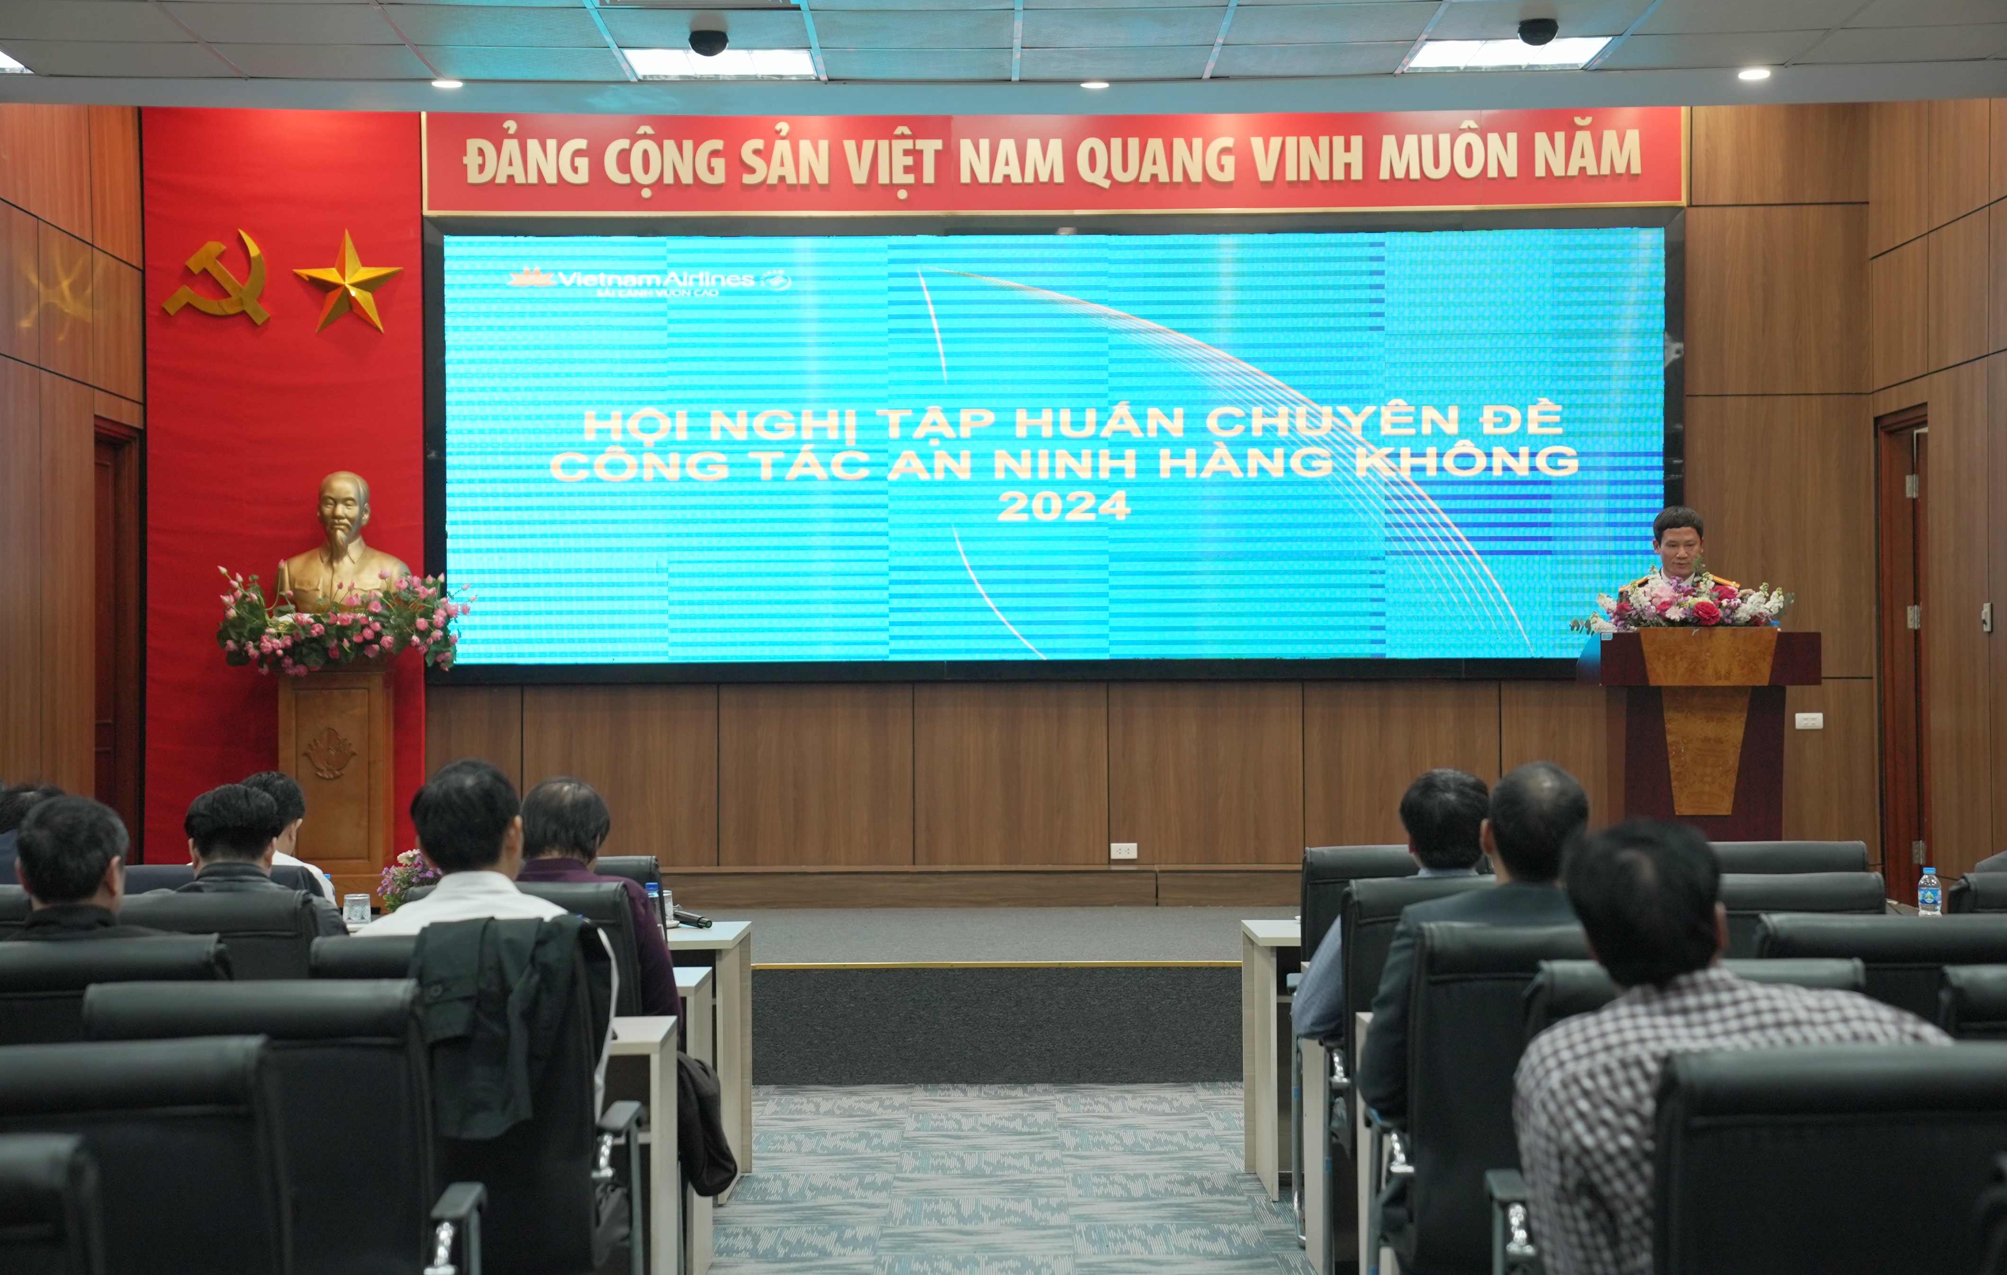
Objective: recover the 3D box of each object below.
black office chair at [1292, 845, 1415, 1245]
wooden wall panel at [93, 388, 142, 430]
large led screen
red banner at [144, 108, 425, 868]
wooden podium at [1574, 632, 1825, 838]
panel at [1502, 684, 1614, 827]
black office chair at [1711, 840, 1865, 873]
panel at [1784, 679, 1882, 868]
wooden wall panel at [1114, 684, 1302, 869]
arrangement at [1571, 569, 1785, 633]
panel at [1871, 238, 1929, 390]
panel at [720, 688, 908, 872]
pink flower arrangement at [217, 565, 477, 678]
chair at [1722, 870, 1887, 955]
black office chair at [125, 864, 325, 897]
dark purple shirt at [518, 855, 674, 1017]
[{"bbox_3d":[1.008,1.053,9.472,0.530,1.030,0.620,0,-1,-3],"label":"black office chair"},{"bbox_3d":[-3.927,-1.008,15.803,0.025,0.115,0.910,0,-1,0],"label":"wooden wall panel"},{"bbox_3d":[0.238,-0.880,16.437,5.596,1.962,0.100,0,-1,0],"label":"large led screen"},{"bbox_3d":[-3.320,-0.619,16.483,1.283,3.622,0.040,0,-1,0],"label":"red banner"},{"bbox_3d":[2.625,0.570,13.486,0.815,1.210,0.550,0,-1,0],"label":"wooden podium"},{"bbox_3d":[2.753,0.632,16.550,0.890,0.858,0.030,0,-1,0],"label":"panel"},{"bbox_3d":[1.953,1.020,9.213,0.600,1.010,0.620,0,-1,0],"label":"black office chair"},{"bbox_3d":[3.624,0.622,16.501,0.839,0.858,0.030,0,-1,0],"label":"panel"},{"bbox_3d":[0.929,0.624,16.368,0.893,0.844,0.025,0,-1,0],"label":"wooden wall panel"},{"bbox_3d":[2.532,-0.132,13.311,0.806,0.250,0.320,0,-1,0],"label":"arrangement"},{"bbox_3d":[4.026,-1.443,16.005,0.030,0.615,1.050,0,-1,0],"label":"panel"},{"bbox_3d":[-0.865,0.640,16.550,0.894,0.843,0.030,0,-1,0],"label":"panel"},{"bbox_3d":[-2.884,-0.075,15.593,1.103,0.470,0.500,0,-1,0],"label":"pink flower arrangement"},{"bbox_3d":[1.603,1.008,7.760,0.560,1.015,0.640,0,-1,-2],"label":"chair"},{"bbox_3d":[-1.956,1.074,9.102,0.550,1.010,0.620,0,-1,3],"label":"black office chair"},{"bbox_3d":[-0.985,0.809,7.965,0.520,0.640,0.400,0,-1,2],"label":"dark purple shirt"}]

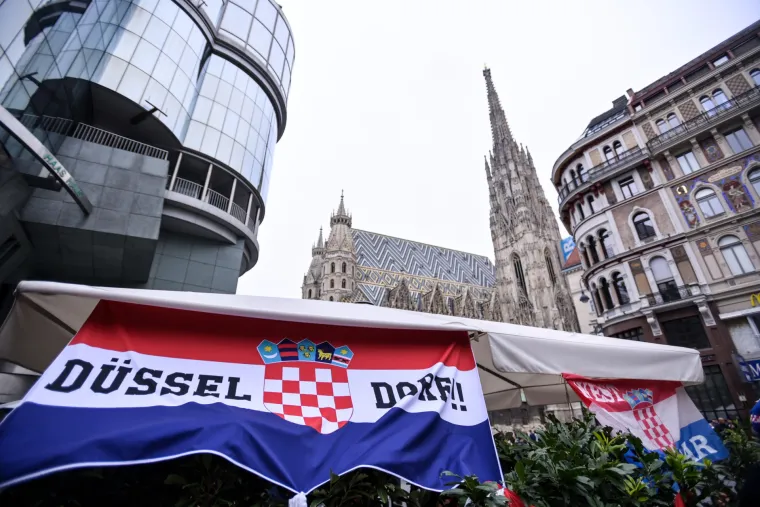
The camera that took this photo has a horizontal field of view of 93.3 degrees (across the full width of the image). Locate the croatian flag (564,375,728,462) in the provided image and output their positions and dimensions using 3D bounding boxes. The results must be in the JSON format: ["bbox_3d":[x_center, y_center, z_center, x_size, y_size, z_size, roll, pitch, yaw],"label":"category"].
[{"bbox_3d":[1.991,1.087,2.546,1.450,0.780,0.300,11,-28,-24],"label":"croatian flag"}]

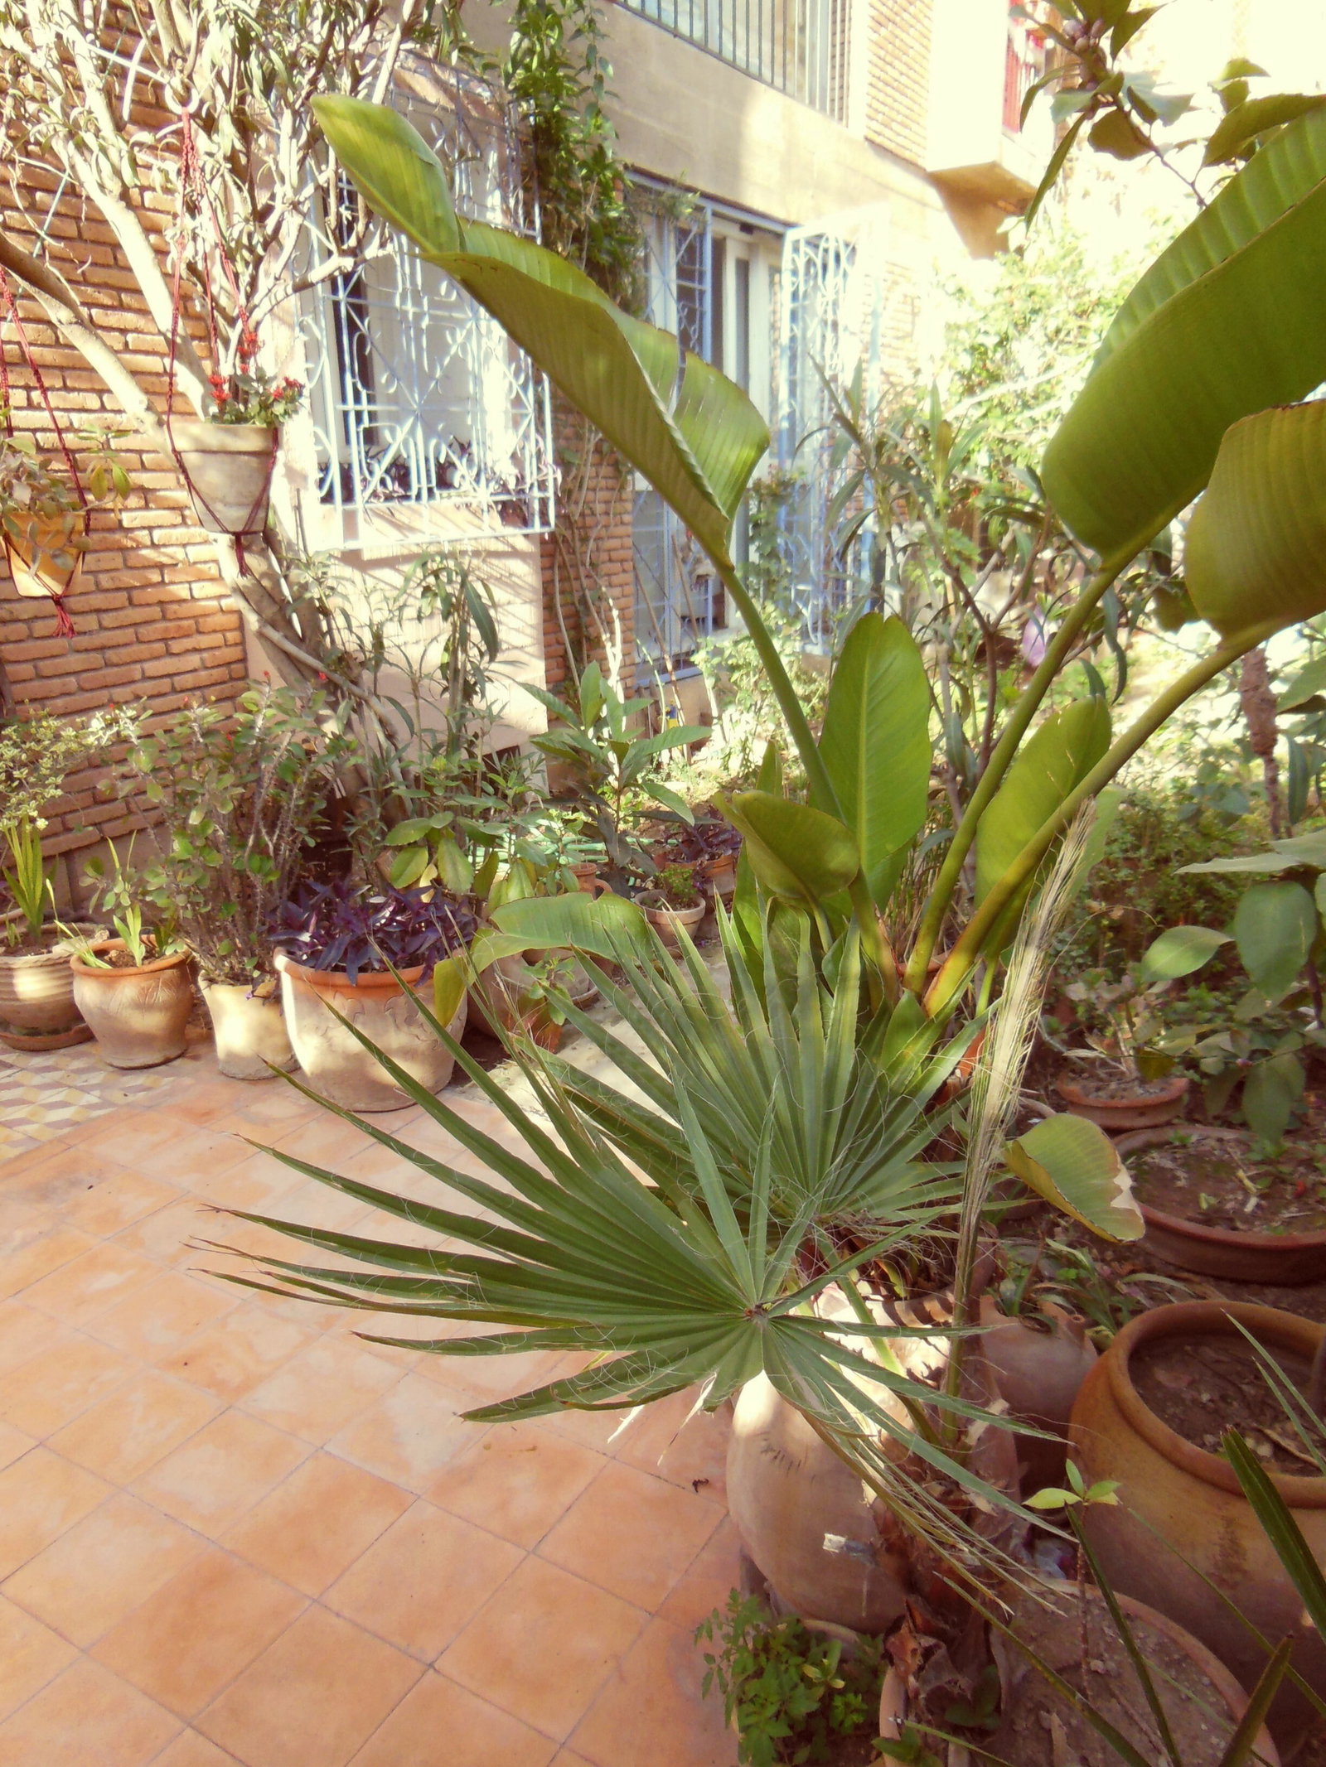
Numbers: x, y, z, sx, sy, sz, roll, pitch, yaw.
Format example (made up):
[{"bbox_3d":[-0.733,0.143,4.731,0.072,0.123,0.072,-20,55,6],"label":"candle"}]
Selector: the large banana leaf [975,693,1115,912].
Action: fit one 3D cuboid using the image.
[{"bbox_3d":[0.727,-0.135,2.420,0.240,0.480,0.120,19,16,-7],"label":"large banana leaf"}]

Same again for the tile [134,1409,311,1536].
[{"bbox_3d":[-0.655,0.883,1.909,0.200,0.015,0.200,8,21,31],"label":"tile"}]

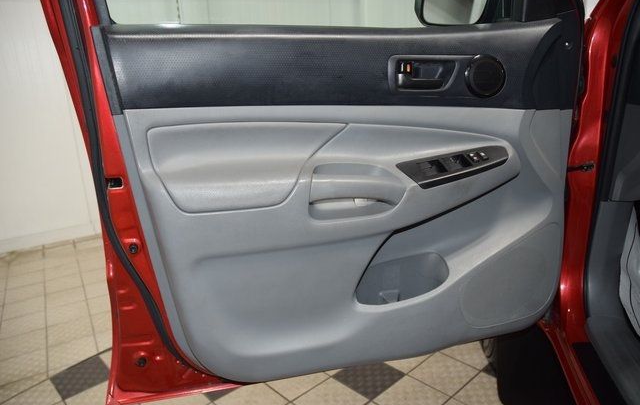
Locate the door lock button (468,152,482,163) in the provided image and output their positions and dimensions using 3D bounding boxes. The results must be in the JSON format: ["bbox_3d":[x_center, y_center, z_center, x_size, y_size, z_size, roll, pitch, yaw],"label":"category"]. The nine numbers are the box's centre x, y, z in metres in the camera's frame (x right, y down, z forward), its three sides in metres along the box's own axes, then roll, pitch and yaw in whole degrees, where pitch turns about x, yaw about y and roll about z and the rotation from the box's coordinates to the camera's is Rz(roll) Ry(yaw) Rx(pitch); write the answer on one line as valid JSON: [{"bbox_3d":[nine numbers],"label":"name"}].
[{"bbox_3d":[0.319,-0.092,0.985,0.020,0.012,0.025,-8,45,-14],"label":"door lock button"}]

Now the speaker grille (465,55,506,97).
[{"bbox_3d":[0.343,-0.261,0.994,0.086,0.086,0.020,-8,17,-14],"label":"speaker grille"}]

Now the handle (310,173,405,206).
[{"bbox_3d":[0.075,-0.026,0.959,0.188,0.055,0.045,-8,17,-14],"label":"handle"}]

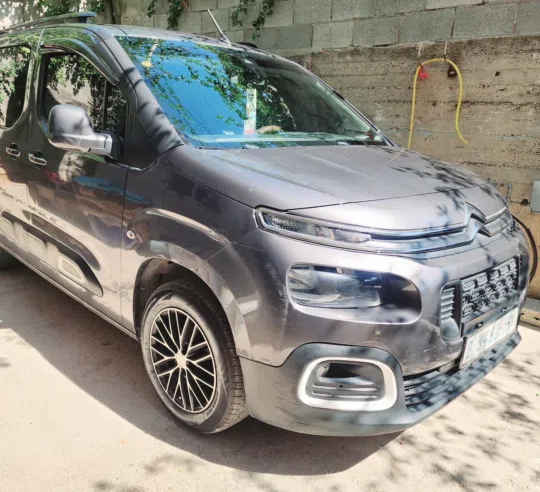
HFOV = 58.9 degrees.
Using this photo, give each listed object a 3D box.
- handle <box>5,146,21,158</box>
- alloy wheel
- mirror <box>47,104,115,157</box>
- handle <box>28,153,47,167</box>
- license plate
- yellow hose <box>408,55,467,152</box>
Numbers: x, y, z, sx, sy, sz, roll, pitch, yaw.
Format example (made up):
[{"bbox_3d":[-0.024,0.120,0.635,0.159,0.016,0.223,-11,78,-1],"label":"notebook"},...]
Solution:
[{"bbox_3d":[-1.647,-0.603,3.067,0.050,0.048,0.200,-10,19,-43],"label":"handle"},{"bbox_3d":[-0.314,0.469,2.066,0.450,0.450,0.180,16,19,41],"label":"alloy wheel"},{"bbox_3d":[-0.854,-0.521,2.170,0.235,0.225,0.190,-10,19,-43],"label":"mirror"},{"bbox_3d":[-1.341,-0.498,2.762,0.050,0.048,0.200,-10,19,-43],"label":"handle"},{"bbox_3d":[0.896,0.356,1.917,0.520,0.110,0.015,-10,16,-43],"label":"license plate"},{"bbox_3d":[1.215,-0.967,3.385,0.429,0.689,0.060,15,18,38],"label":"yellow hose"}]

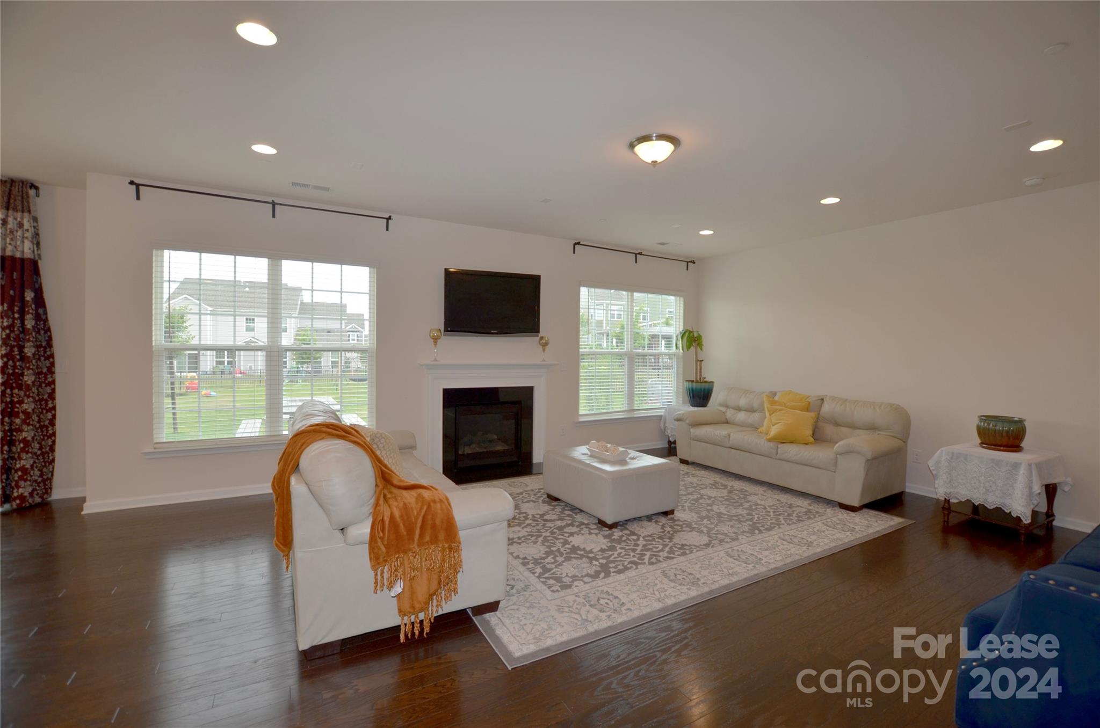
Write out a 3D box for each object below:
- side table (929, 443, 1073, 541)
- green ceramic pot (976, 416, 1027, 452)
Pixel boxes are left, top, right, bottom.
[{"bbox_3d":[3.498,0.985,3.578,0.720,0.600,0.580,0,1,-30],"label":"side table"},{"bbox_3d":[3.703,0.570,3.743,0.295,0.235,0.295,0,1,-30],"label":"green ceramic pot"}]

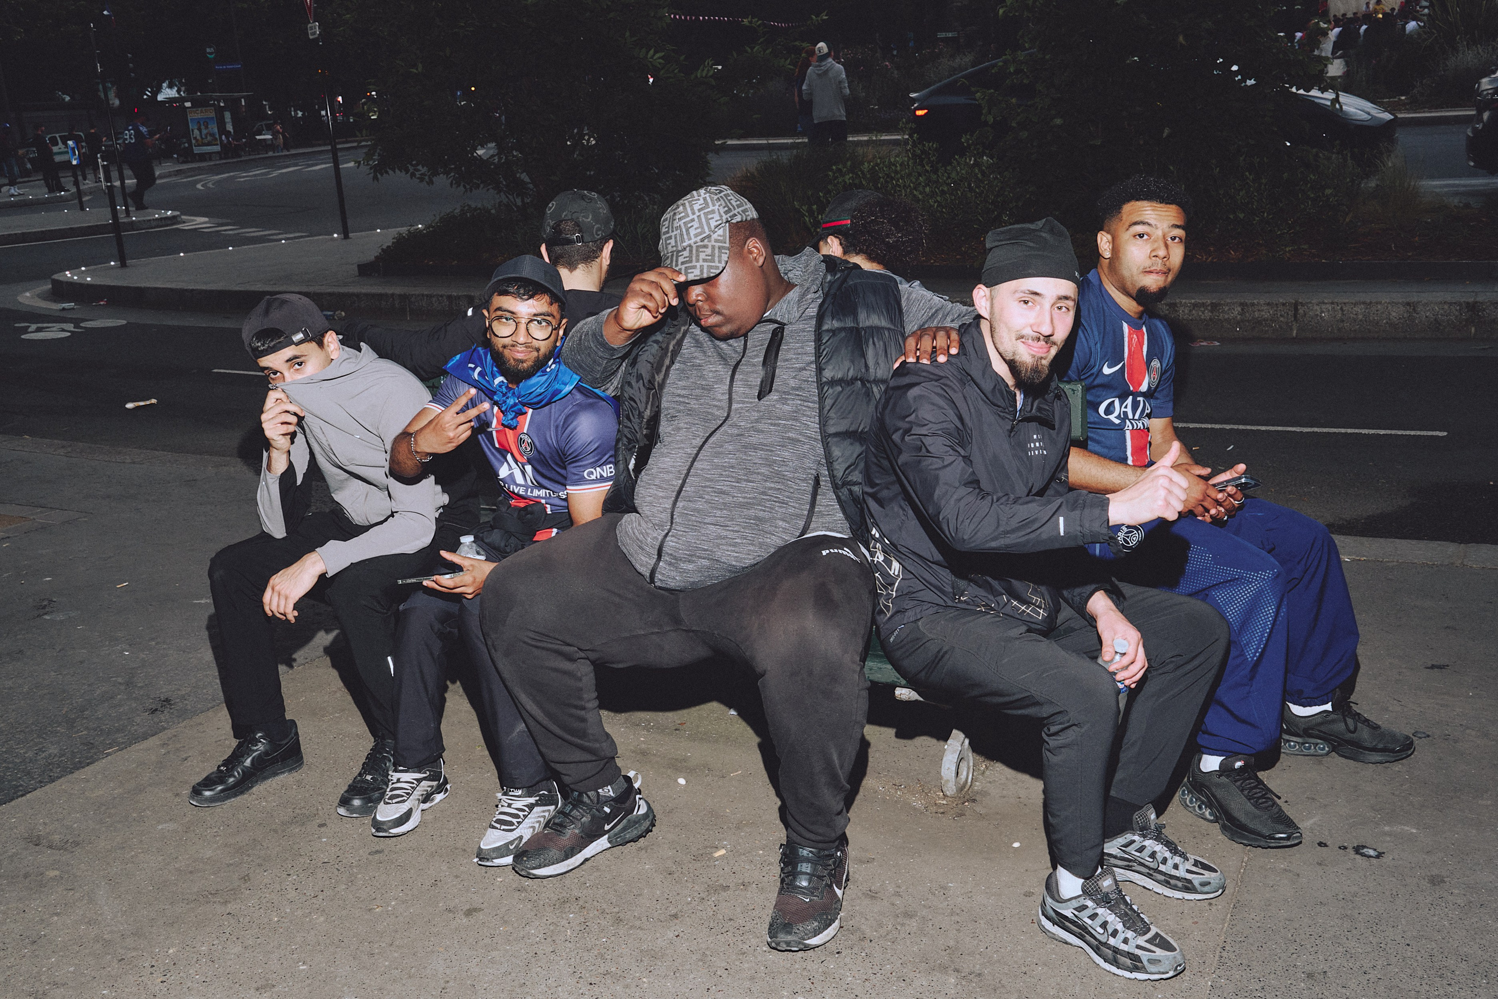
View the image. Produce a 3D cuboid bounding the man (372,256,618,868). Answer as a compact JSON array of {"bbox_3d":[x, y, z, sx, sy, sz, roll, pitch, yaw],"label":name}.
[{"bbox_3d":[-0.527,0.076,3.251,0.560,1.230,0.760,4,17,24],"label":"man"}]

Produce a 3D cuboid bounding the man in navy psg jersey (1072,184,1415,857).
[{"bbox_3d":[0.985,-0.033,3.170,0.800,1.330,0.660,10,20,38],"label":"man in navy psg jersey"}]

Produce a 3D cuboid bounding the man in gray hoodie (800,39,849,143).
[{"bbox_3d":[0.947,-4.563,17.544,0.570,1.770,0.400,-3,16,4],"label":"man in gray hoodie"}]

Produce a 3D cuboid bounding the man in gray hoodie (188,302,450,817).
[{"bbox_3d":[-0.996,0.087,3.551,0.580,1.220,0.770,9,20,38],"label":"man in gray hoodie"}]

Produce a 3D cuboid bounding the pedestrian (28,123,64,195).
[{"bbox_3d":[-17.527,-8.515,36.500,0.500,1.700,0.520,-10,17,-25],"label":"pedestrian"}]

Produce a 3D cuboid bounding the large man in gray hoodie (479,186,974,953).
[{"bbox_3d":[-0.027,0.051,2.982,0.870,1.370,0.850,3,16,20],"label":"large man in gray hoodie"}]

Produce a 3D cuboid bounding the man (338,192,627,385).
[{"bbox_3d":[-0.591,-0.201,4.108,0.950,1.310,0.800,1,16,14],"label":"man"}]

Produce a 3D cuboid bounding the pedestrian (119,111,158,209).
[{"bbox_3d":[-11.651,-6.463,27.800,0.550,1.750,0.600,8,20,36],"label":"pedestrian"}]

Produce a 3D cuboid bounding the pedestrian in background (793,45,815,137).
[{"bbox_3d":[0.753,-4.454,17.200,0.350,1.680,0.450,-14,19,-35],"label":"pedestrian in background"}]

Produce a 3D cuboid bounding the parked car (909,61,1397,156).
[{"bbox_3d":[3.968,-3.708,14.500,4.600,1.460,1.850,1,16,15],"label":"parked car"}]

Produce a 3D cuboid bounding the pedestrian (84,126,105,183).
[{"bbox_3d":[-20.576,-10.850,45.800,0.540,1.750,0.420,4,18,27],"label":"pedestrian"}]

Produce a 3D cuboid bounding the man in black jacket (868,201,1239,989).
[{"bbox_3d":[0.600,0.126,2.816,0.780,1.320,0.560,10,22,42],"label":"man in black jacket"}]

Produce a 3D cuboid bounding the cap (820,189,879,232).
[{"bbox_3d":[0.245,-0.687,3.526,0.180,0.150,0.260,-18,11,-40],"label":"cap"}]

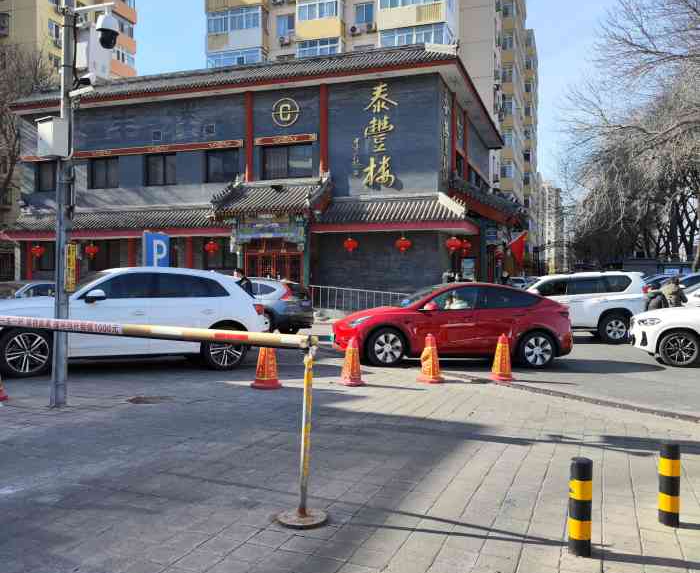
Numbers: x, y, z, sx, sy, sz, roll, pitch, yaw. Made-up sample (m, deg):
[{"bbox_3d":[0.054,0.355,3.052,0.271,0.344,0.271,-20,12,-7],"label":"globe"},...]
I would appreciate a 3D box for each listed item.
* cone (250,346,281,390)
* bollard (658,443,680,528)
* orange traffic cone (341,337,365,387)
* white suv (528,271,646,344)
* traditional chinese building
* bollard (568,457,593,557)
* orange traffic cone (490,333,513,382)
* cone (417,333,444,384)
[{"bbox_3d":[-1.140,1.000,8.750,0.375,0.700,0.375,1,1,21],"label":"cone"},{"bbox_3d":[1.950,1.215,3.940,0.114,0.495,0.114,1,1,21],"label":"bollard"},{"bbox_3d":[0.040,1.040,9.120,0.375,0.700,0.375,1,1,21],"label":"orange traffic cone"},{"bbox_3d":[5.720,0.550,17.950,4.750,1.860,1.870,1,1,6],"label":"white suv"},{"bbox_3d":[-2.800,-4.150,33.600,21.700,10.400,17.000,1,1,18],"label":"traditional chinese building"},{"bbox_3d":[1.255,1.190,3.520,0.114,0.505,0.114,1,1,21],"label":"bollard"},{"bbox_3d":[2.270,1.045,9.650,0.375,0.700,0.375,1,1,21],"label":"orange traffic cone"},{"bbox_3d":[1.170,1.035,9.400,0.375,0.700,0.375,1,1,21],"label":"cone"}]

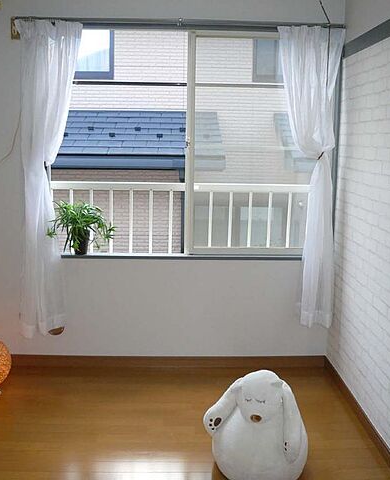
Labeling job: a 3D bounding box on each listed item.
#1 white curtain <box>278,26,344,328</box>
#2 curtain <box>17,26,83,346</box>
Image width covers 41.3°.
[{"bbox_3d":[0.643,-0.313,2.986,0.395,1.725,0.130,1,11,-2],"label":"white curtain"},{"bbox_3d":[-0.822,-0.291,2.945,0.387,1.790,0.130,1,11,-2],"label":"curtain"}]

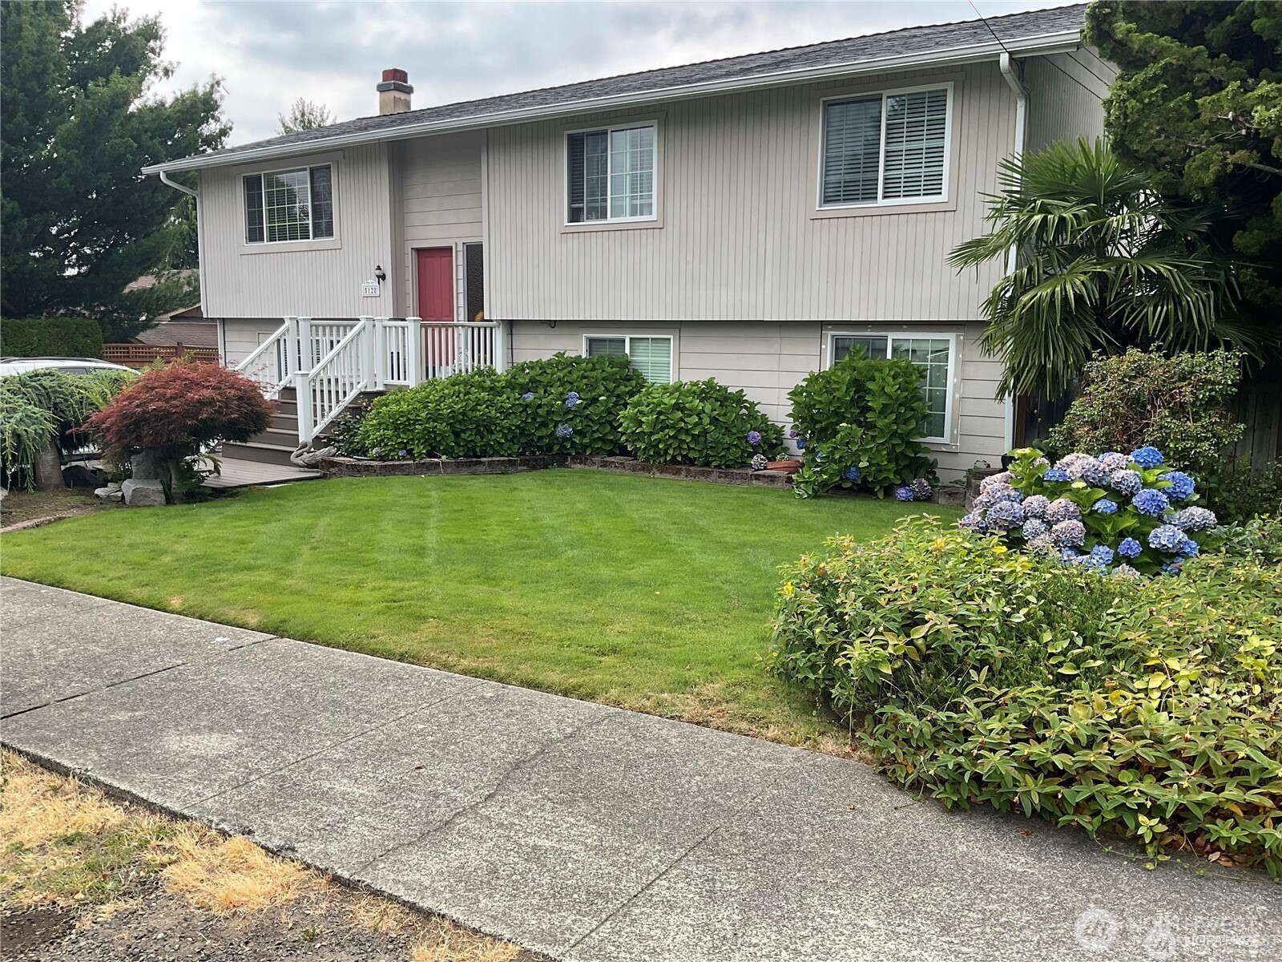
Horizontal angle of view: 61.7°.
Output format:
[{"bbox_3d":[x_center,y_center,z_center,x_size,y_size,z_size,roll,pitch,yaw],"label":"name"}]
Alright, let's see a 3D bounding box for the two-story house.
[{"bbox_3d":[0.293,-4.024,18.220,15.700,6.250,9.600,6,10,35],"label":"two-story house"}]

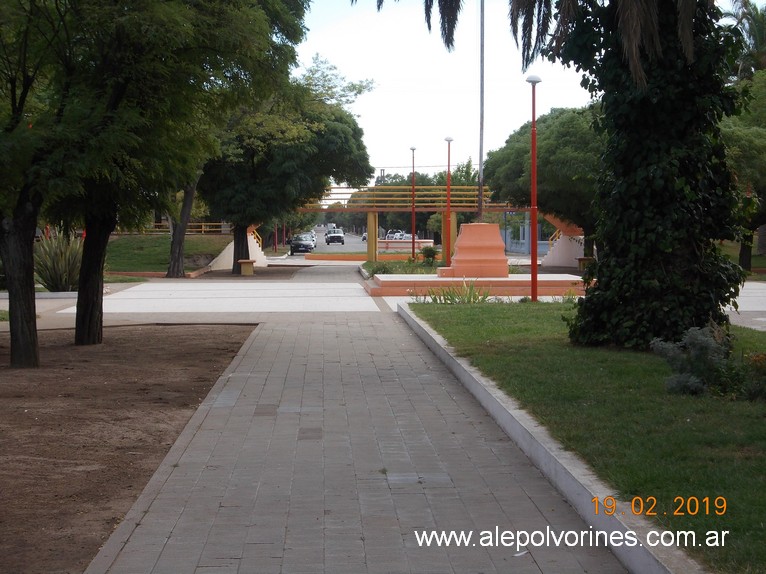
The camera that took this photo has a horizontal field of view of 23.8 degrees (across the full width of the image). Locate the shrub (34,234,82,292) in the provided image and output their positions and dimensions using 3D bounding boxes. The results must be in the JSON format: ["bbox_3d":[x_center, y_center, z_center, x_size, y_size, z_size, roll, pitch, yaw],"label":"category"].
[{"bbox_3d":[-7.218,-0.566,40.576,1.200,1.300,1.150,0,2,-2],"label":"shrub"}]

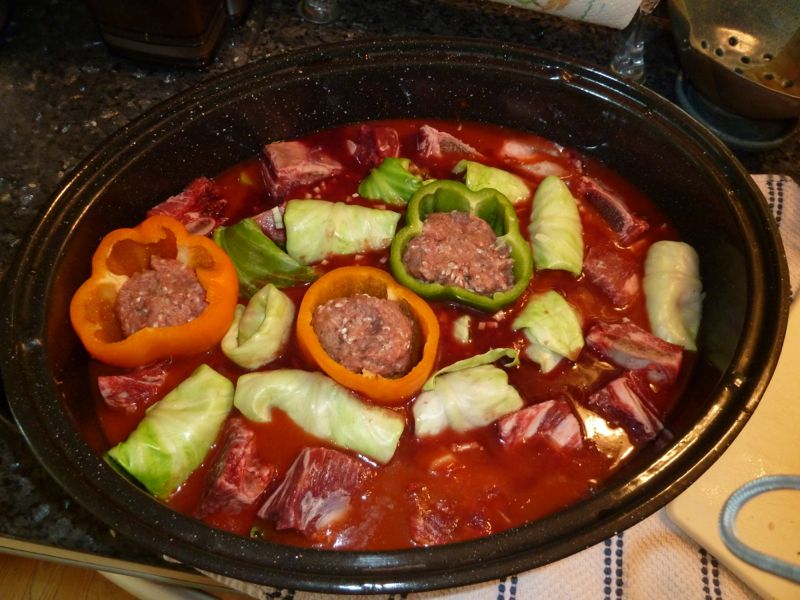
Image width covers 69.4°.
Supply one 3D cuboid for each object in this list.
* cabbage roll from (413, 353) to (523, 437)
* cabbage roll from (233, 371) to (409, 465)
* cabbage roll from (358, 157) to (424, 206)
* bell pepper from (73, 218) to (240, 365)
[{"bbox_3d":[0.041,0.063,0.360,0.069,0.036,0.042,-13,65,-8],"label":"cabbage roll"},{"bbox_3d":[-0.048,0.072,0.352,0.104,0.034,0.037,17,63,9],"label":"cabbage roll"},{"bbox_3d":[-0.007,-0.079,0.429,0.046,0.032,0.038,-8,65,-6],"label":"cabbage roll"},{"bbox_3d":[-0.155,0.003,0.388,0.097,0.062,0.094,0,62,0],"label":"bell pepper"}]

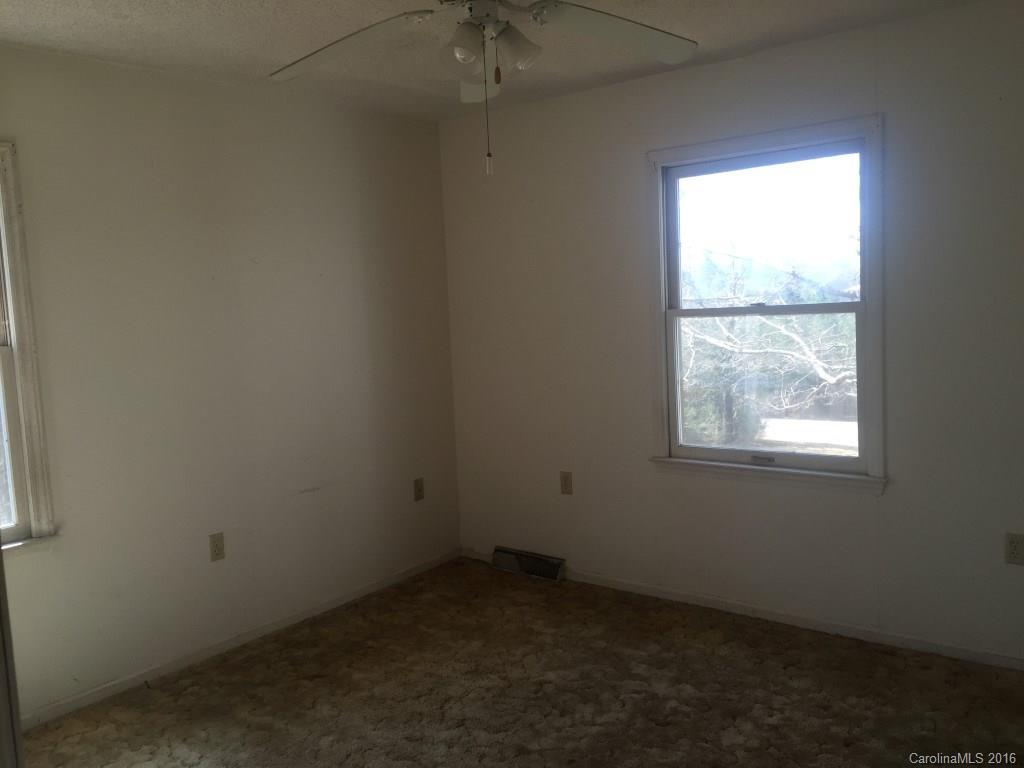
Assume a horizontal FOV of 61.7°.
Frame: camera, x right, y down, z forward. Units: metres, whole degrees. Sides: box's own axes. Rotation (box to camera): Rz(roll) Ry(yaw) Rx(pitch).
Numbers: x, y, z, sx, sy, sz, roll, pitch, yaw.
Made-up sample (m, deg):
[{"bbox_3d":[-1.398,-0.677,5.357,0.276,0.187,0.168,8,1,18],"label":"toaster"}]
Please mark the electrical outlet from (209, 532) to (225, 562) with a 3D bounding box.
[{"bbox_3d":[-1.247,0.692,3.638,0.010,0.115,0.069,2,7,39],"label":"electrical outlet"}]

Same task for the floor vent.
[{"bbox_3d":[0.079,0.950,4.530,0.459,0.107,0.050,2,7,39],"label":"floor vent"}]

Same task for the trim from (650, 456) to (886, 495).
[{"bbox_3d":[1.068,0.389,3.677,1.035,0.065,0.074,2,7,39],"label":"trim"}]

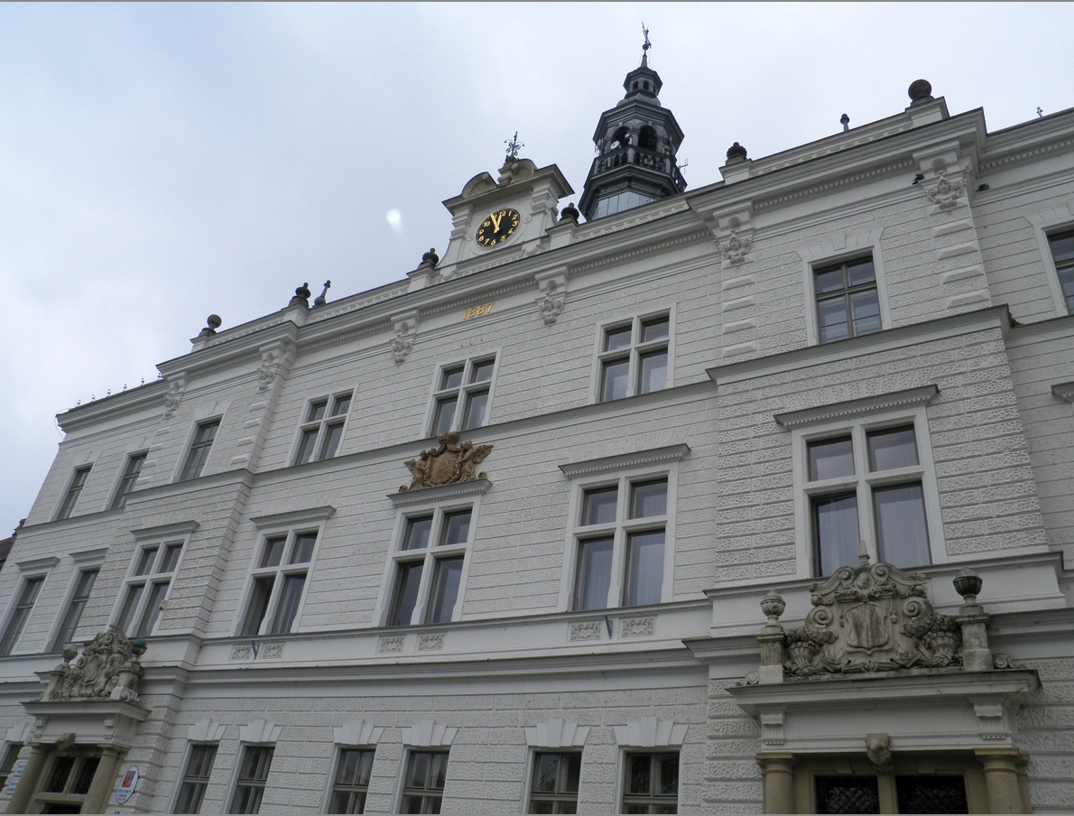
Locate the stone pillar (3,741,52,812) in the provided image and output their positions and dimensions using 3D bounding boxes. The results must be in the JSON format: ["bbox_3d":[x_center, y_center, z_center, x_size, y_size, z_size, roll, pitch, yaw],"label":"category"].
[{"bbox_3d":[-12.075,9.209,20.659,0.540,2.970,0.540,-12,-37,29],"label":"stone pillar"}]

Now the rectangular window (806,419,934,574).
[{"bbox_3d":[5.175,1.421,13.842,1.818,2.594,0.200,-12,-38,28],"label":"rectangular window"}]

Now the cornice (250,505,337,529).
[{"bbox_3d":[-5.951,2.688,21.339,2.646,0.229,0.250,-12,-38,28],"label":"cornice"}]

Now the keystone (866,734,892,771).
[{"bbox_3d":[4.373,4.388,11.260,0.279,0.399,0.306,-12,-38,28],"label":"keystone"}]

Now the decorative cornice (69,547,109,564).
[{"bbox_3d":[-12.531,4.174,24.758,1.942,0.266,0.239,-12,-38,28],"label":"decorative cornice"}]

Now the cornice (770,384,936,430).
[{"bbox_3d":[5.370,0.032,14.861,2.662,0.223,0.250,-12,-38,28],"label":"cornice"}]

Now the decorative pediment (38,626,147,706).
[{"bbox_3d":[-10.377,6.080,20.959,3.105,1.849,0.405,-12,-38,28],"label":"decorative pediment"}]

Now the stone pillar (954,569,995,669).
[{"bbox_3d":[5.885,2.890,11.866,0.425,1.593,0.425,-12,-37,29],"label":"stone pillar"}]

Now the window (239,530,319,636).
[{"bbox_3d":[-6.030,4.104,20.628,1.903,2.619,0.216,-12,-38,28],"label":"window"}]

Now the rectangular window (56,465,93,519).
[{"bbox_3d":[-14.467,2.692,27.535,1.011,1.995,0.199,-12,-38,28],"label":"rectangular window"}]

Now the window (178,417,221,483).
[{"bbox_3d":[-9.220,1.173,24.064,1.117,2.035,0.200,-12,-38,28],"label":"window"}]

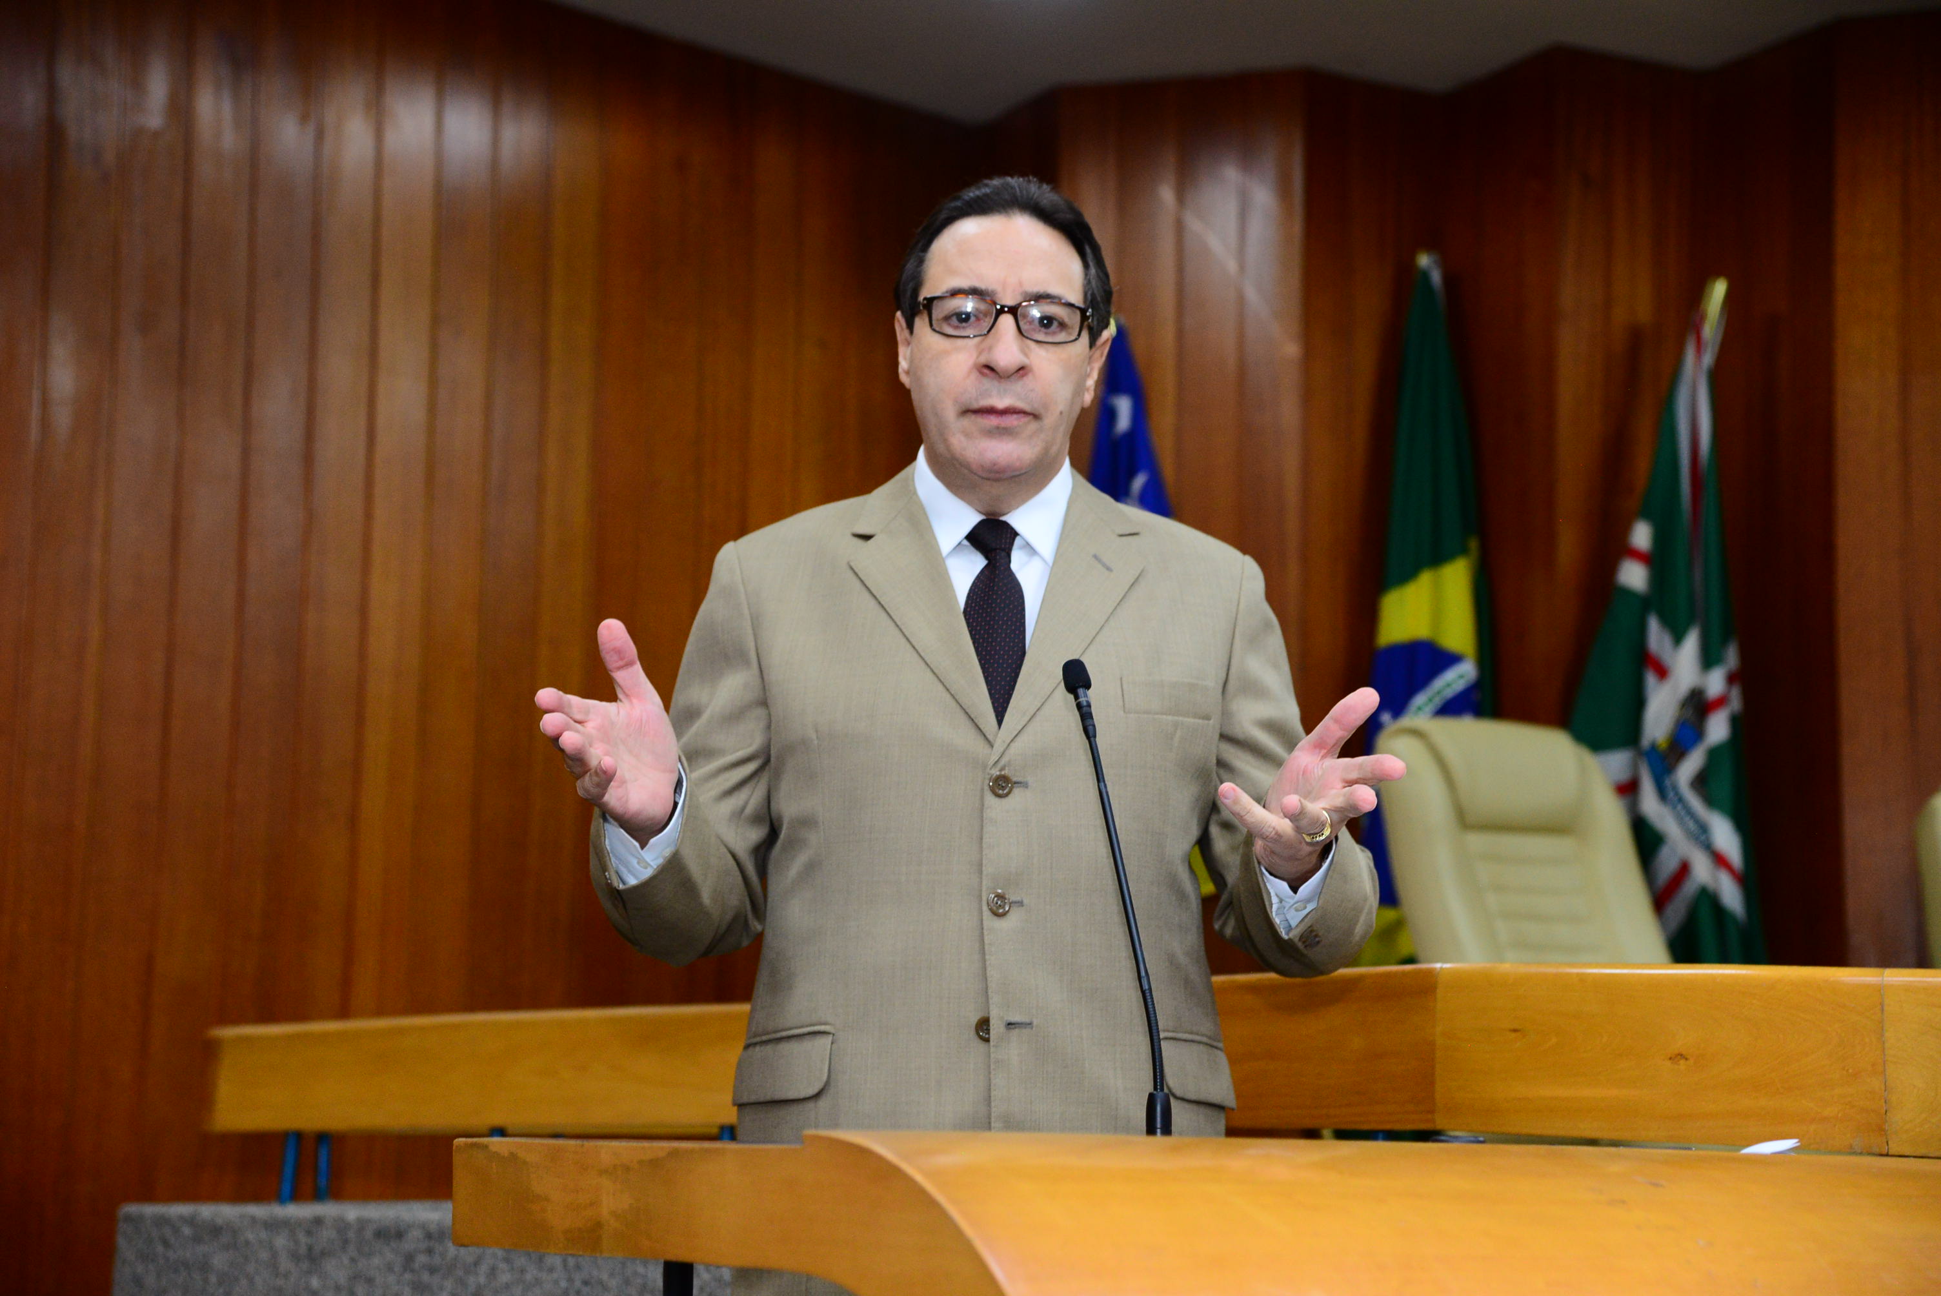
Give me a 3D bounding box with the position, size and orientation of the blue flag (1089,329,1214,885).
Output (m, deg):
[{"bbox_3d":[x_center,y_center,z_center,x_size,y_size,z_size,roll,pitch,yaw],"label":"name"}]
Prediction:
[{"bbox_3d":[0.329,0.020,7.300,0.360,1.400,0.250,1,-8,0],"label":"blue flag"}]

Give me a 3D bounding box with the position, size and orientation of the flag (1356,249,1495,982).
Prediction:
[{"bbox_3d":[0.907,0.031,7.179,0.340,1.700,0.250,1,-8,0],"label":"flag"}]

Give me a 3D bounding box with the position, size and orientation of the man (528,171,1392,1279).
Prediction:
[{"bbox_3d":[-0.003,0.453,2.718,0.640,1.730,0.500,1,-8,0],"label":"man"}]

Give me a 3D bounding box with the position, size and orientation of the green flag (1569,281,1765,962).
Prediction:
[{"bbox_3d":[1.382,0.061,6.986,0.390,1.600,0.270,1,-8,0],"label":"green flag"}]

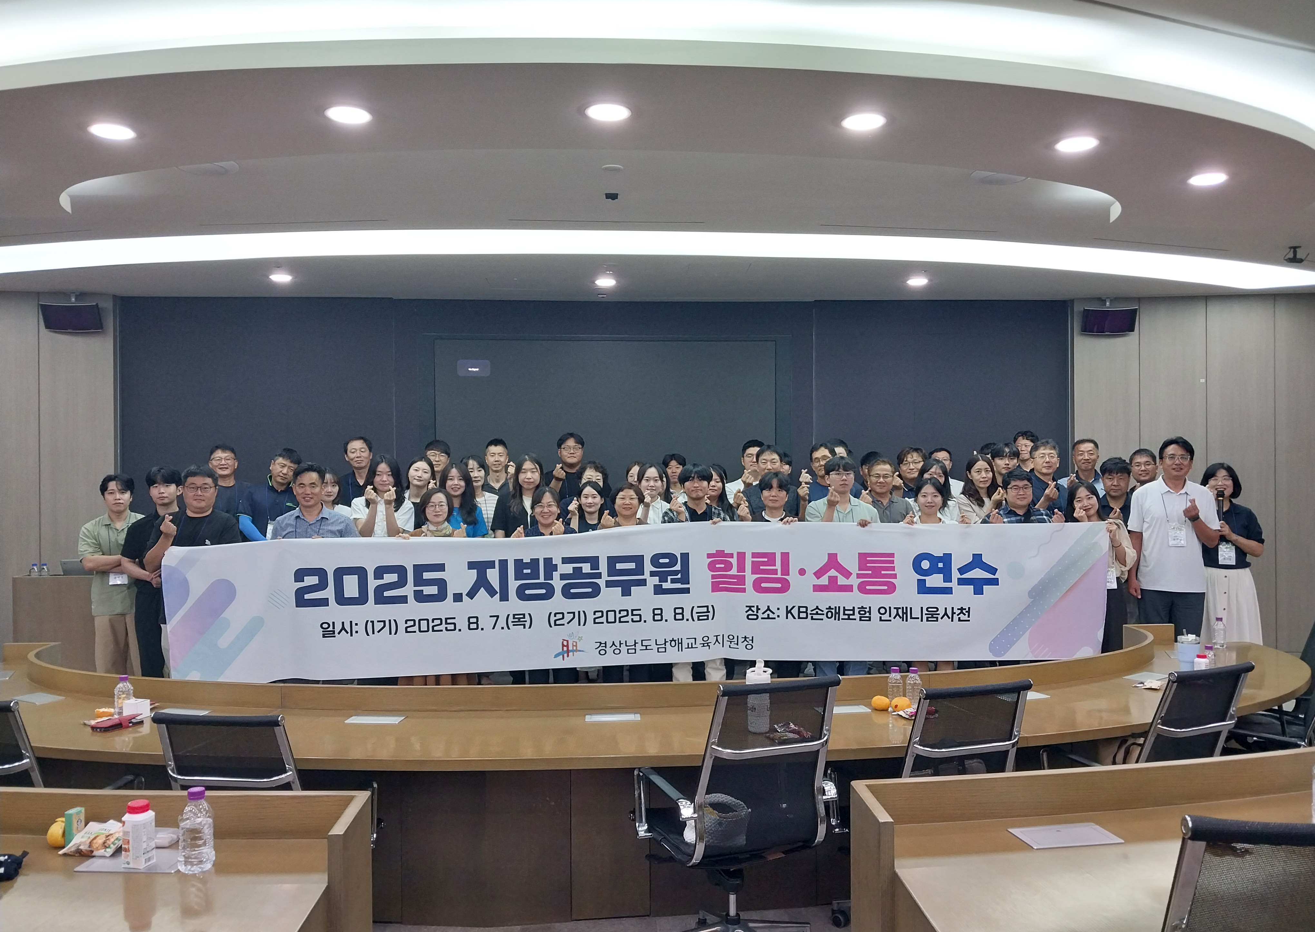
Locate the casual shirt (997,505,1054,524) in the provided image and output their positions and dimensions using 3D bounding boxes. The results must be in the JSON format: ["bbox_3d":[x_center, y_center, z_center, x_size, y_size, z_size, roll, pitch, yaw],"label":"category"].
[{"bbox_3d":[2.170,0.565,5.900,0.480,0.680,0.290,0,0,12],"label":"casual shirt"}]

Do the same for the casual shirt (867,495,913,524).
[{"bbox_3d":[1.574,0.527,6.800,0.480,0.680,0.270,0,0,8],"label":"casual shirt"}]

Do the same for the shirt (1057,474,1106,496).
[{"bbox_3d":[3.050,0.390,7.020,0.480,0.690,0.280,0,0,14],"label":"shirt"}]

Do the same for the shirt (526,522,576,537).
[{"bbox_3d":[-0.624,0.630,5.752,0.450,0.620,0.270,0,0,-3],"label":"shirt"}]

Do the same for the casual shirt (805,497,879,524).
[{"bbox_3d":[1.164,0.524,6.200,0.500,0.680,0.270,0,0,6],"label":"casual shirt"}]

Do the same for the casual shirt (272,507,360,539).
[{"bbox_3d":[-1.885,0.560,5.450,0.500,0.690,0.290,0,0,-9],"label":"casual shirt"}]

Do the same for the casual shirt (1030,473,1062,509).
[{"bbox_3d":[2.984,0.383,7.600,0.470,0.680,0.270,0,0,13],"label":"casual shirt"}]

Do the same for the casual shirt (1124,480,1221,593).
[{"bbox_3d":[3.020,0.400,5.780,0.540,0.690,0.300,0,0,16],"label":"casual shirt"}]

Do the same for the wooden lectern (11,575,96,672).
[{"bbox_3d":[-3.870,1.190,6.780,0.780,0.930,0.550,0,0,0],"label":"wooden lectern"}]

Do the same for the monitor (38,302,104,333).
[{"bbox_3d":[-4.660,-1.200,7.900,0.460,0.235,0.170,0,20,-2],"label":"monitor"}]

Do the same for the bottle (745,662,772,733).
[{"bbox_3d":[0.357,0.807,3.479,0.090,0.250,0.082,0,0,0],"label":"bottle"}]

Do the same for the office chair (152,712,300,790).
[{"bbox_3d":[-1.180,1.190,3.060,0.610,0.980,0.640,0,0,10],"label":"office chair"}]

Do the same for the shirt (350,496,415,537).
[{"bbox_3d":[-1.654,0.475,5.952,0.440,0.610,0.280,0,0,-10],"label":"shirt"}]

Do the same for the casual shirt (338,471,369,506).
[{"bbox_3d":[-2.070,0.385,6.900,0.480,0.690,0.280,0,0,-9],"label":"casual shirt"}]

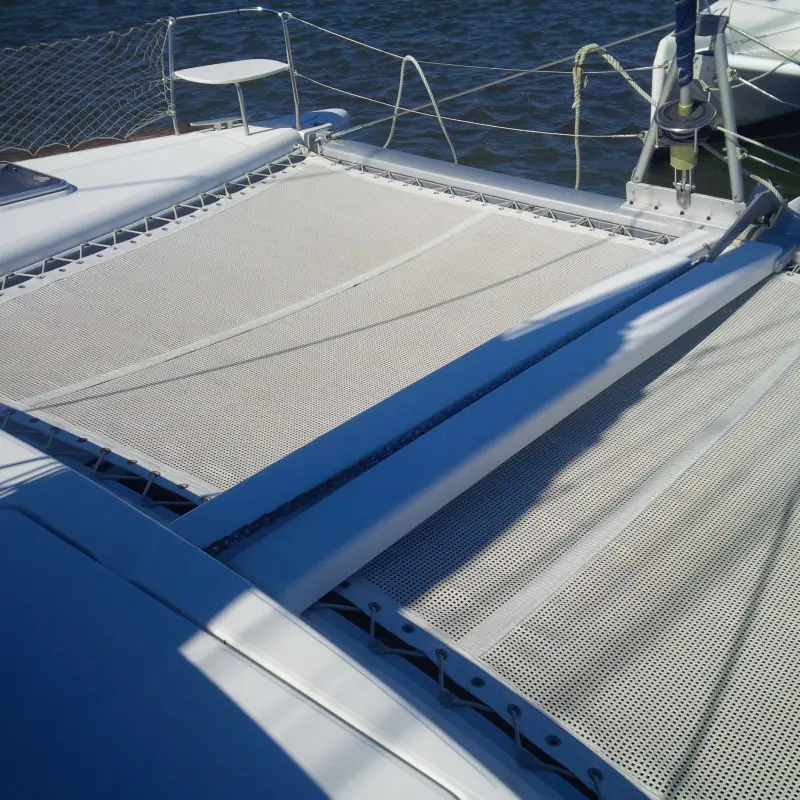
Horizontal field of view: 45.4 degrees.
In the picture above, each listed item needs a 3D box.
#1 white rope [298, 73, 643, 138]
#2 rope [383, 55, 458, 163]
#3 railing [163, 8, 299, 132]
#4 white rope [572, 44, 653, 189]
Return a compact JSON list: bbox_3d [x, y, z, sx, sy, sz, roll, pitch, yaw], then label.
[{"bbox_3d":[0.259,-1.473,4.852,2.020,0.110,0.050,19,32,27],"label":"white rope"},{"bbox_3d":[0.105,-1.527,5.027,0.490,0.540,0.140,21,33,30],"label":"rope"},{"bbox_3d":[-0.921,-1.816,5.302,0.700,0.630,0.440,-6,30,-16],"label":"railing"},{"bbox_3d":[1.000,-1.284,4.456,0.380,0.680,0.140,21,33,30],"label":"white rope"}]

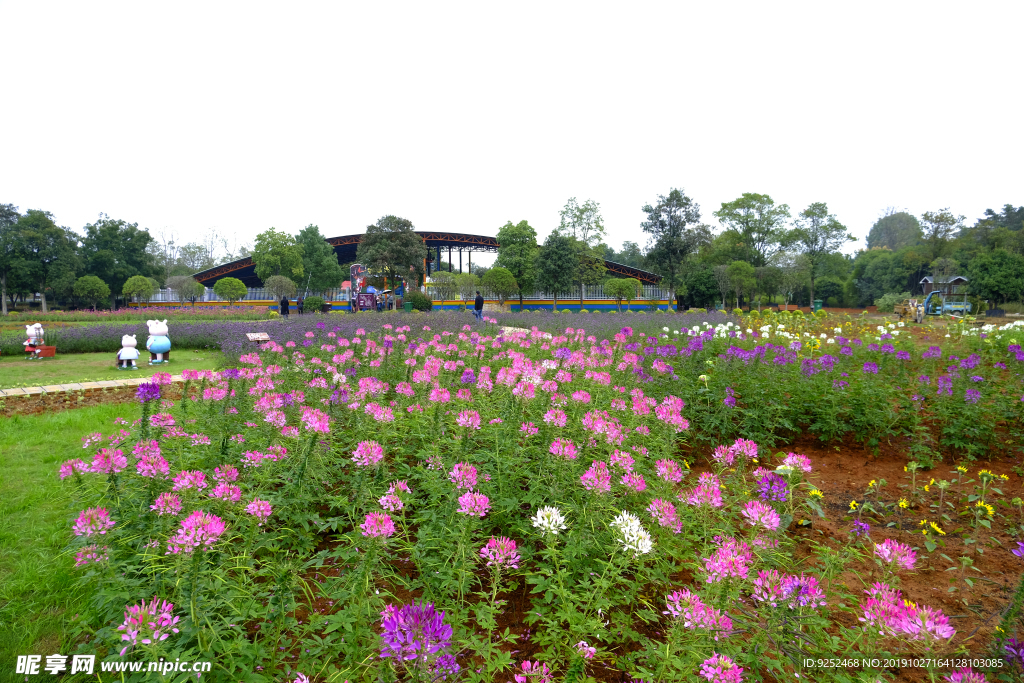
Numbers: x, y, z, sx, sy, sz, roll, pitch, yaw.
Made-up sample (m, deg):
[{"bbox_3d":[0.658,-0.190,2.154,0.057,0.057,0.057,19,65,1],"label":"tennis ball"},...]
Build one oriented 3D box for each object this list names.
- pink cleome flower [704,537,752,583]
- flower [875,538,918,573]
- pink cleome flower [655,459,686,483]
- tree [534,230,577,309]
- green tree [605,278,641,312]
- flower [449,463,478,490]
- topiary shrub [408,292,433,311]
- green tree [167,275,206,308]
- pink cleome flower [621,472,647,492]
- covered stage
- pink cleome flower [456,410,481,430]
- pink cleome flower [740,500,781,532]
[{"bbox_3d":[0.626,0.636,1.900,0.145,0.135,0.140,0,4,0],"label":"pink cleome flower"},{"bbox_3d":[1.129,0.630,1.927,0.115,0.090,0.109,0,4,0],"label":"flower"},{"bbox_3d":[0.616,0.503,2.550,0.118,0.090,0.115,0,4,0],"label":"pink cleome flower"},{"bbox_3d":[3.814,-6.031,56.714,3.746,6.770,3.746,0,4,0],"label":"tree"},{"bbox_3d":[9.457,-3.916,56.000,3.081,2.953,3.081,0,4,0],"label":"green tree"},{"bbox_3d":[-0.199,0.554,2.687,0.123,0.114,0.117,0,4,0],"label":"flower"},{"bbox_3d":[-8.102,-3.528,57.000,2.400,1.900,2.300,0,4,0],"label":"topiary shrub"},{"bbox_3d":[-28.942,-4.321,58.000,3.368,3.058,3.032,0,4,0],"label":"green tree"},{"bbox_3d":[0.473,0.549,2.550,0.100,0.077,0.100,0,4,0],"label":"pink cleome flower"},{"bbox_3d":[-8.232,-7.340,71.658,45.447,7.614,18.000,0,4,0],"label":"covered stage"},{"bbox_3d":[-0.266,0.483,4.000,0.148,0.118,0.145,0,4,0],"label":"pink cleome flower"},{"bbox_3d":[0.821,0.579,2.163,0.128,0.099,0.121,0,4,0],"label":"pink cleome flower"}]

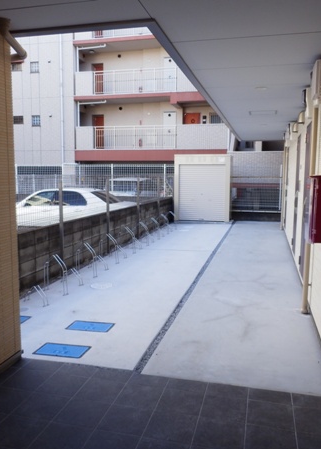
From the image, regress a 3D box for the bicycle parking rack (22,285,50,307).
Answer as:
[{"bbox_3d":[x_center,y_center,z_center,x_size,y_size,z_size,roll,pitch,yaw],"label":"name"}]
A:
[{"bbox_3d":[-1.545,0.875,5.183,0.430,0.220,0.160,5,8,34],"label":"bicycle parking rack"}]

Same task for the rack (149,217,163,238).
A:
[{"bbox_3d":[-0.128,0.084,10.877,0.420,0.530,0.660,2,7,14],"label":"rack"}]

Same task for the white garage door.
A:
[{"bbox_3d":[1.440,-1.095,14.359,1.670,1.950,0.100,2,7,14],"label":"white garage door"}]

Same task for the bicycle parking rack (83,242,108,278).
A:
[{"bbox_3d":[-1.120,0.534,6.845,0.420,0.530,0.660,2,7,14],"label":"bicycle parking rack"}]

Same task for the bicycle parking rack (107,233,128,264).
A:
[{"bbox_3d":[-0.860,0.418,7.890,0.420,0.530,0.660,2,7,14],"label":"bicycle parking rack"}]

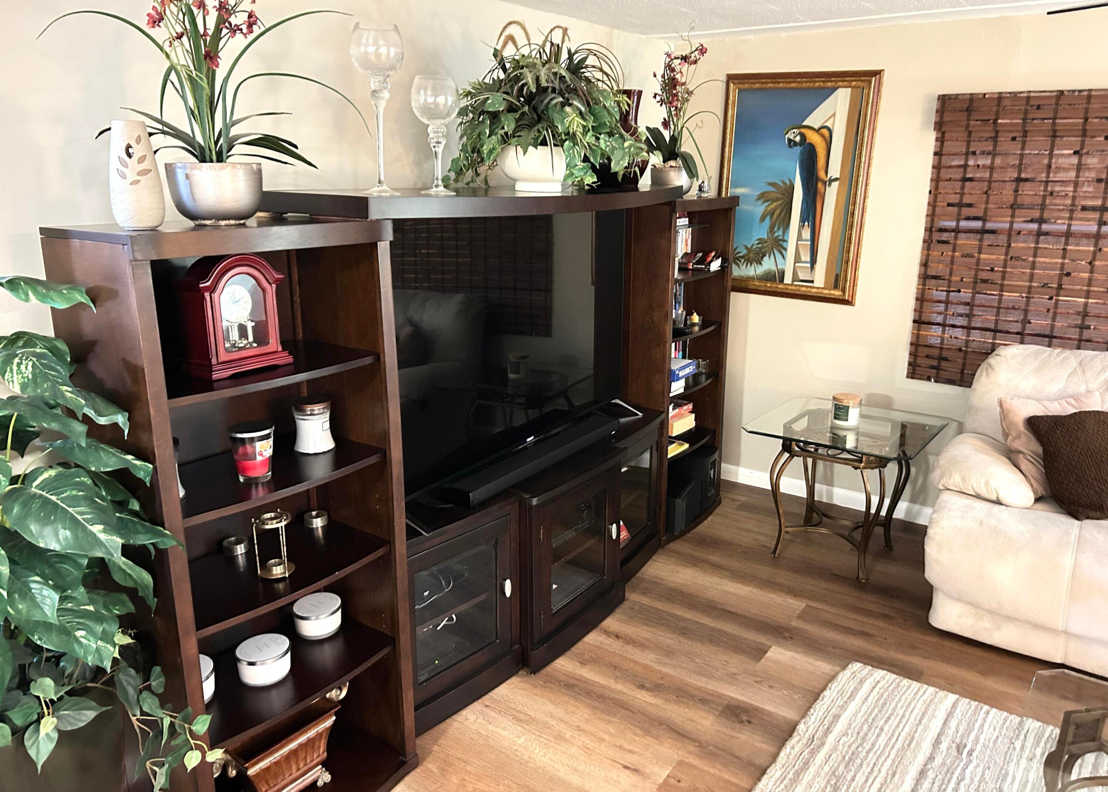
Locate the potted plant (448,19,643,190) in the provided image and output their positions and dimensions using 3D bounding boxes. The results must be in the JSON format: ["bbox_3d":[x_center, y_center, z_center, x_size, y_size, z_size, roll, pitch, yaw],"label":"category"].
[{"bbox_3d":[-0.026,-0.894,2.595,0.578,0.487,0.643,10,19,32],"label":"potted plant"}]

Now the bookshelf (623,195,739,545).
[{"bbox_3d":[0.535,-0.137,3.784,0.338,1.495,0.619,10,19,32],"label":"bookshelf"}]

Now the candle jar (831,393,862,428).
[{"bbox_3d":[1.221,0.063,3.473,0.123,0.115,0.123,10,19,32],"label":"candle jar"}]

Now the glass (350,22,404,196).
[{"bbox_3d":[-0.445,-0.706,2.062,0.132,0.400,0.132,0,16,0],"label":"glass"}]

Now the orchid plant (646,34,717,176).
[{"bbox_3d":[0.528,-1.168,3.497,0.281,0.646,0.314,10,19,32],"label":"orchid plant"}]

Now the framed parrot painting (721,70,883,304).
[{"bbox_3d":[1.114,-0.964,3.889,0.701,1.021,0.041,10,19,32],"label":"framed parrot painting"}]

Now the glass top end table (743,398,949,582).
[{"bbox_3d":[1.225,0.401,3.565,0.665,0.586,0.660,10,19,32],"label":"glass top end table"}]

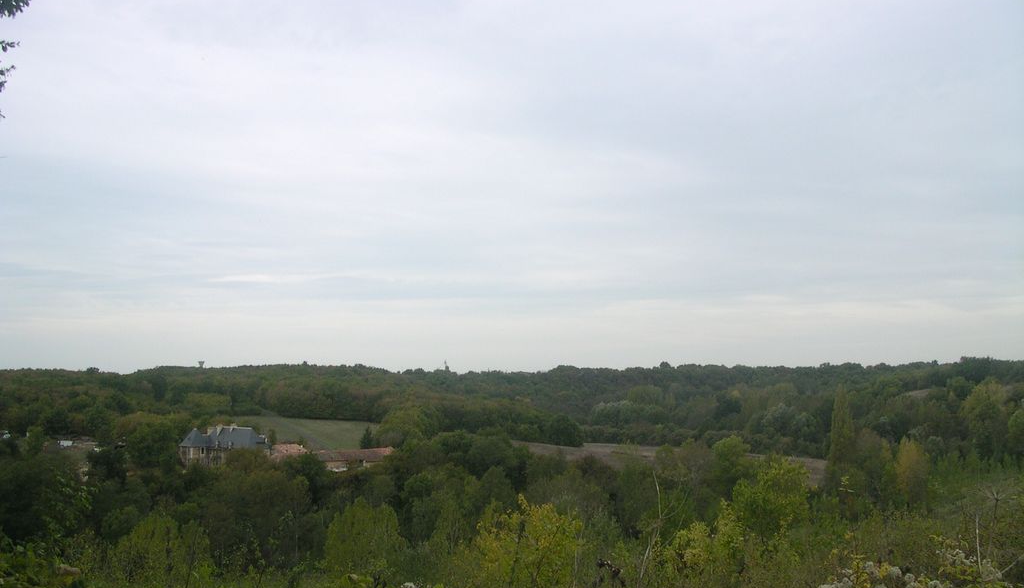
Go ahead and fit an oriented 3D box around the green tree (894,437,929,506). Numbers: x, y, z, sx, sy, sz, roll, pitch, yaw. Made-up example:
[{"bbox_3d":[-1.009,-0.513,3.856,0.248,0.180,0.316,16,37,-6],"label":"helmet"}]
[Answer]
[{"bbox_3d":[51.101,22.832,140.000,4.350,9.120,4.130,0,-4,0],"label":"green tree"}]

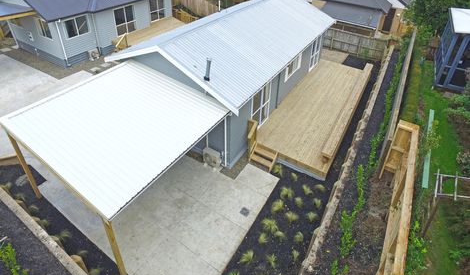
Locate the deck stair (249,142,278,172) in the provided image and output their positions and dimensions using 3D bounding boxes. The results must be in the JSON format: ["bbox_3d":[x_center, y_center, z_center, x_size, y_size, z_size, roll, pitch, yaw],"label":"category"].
[{"bbox_3d":[1.229,0.877,11.380,1.090,0.590,0.730,23,45,23],"label":"deck stair"}]

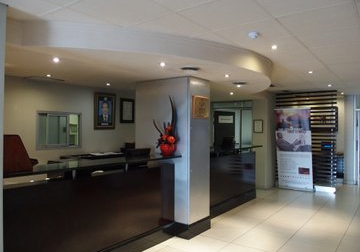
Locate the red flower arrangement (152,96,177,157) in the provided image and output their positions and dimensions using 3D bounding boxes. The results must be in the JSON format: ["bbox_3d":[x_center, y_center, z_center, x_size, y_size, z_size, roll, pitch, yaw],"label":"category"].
[{"bbox_3d":[-0.219,0.001,4.190,0.250,0.870,0.310,-1,-1,37],"label":"red flower arrangement"}]

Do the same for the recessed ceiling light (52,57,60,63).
[{"bbox_3d":[-1.349,-0.715,3.180,0.090,0.030,0.090,-1,-1,37],"label":"recessed ceiling light"}]

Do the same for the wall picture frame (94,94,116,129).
[{"bbox_3d":[-1.383,-0.269,5.460,0.035,0.685,0.505,-1,-1,37],"label":"wall picture frame"}]

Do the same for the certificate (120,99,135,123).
[{"bbox_3d":[-1.046,-0.302,5.915,0.030,0.495,0.395,-1,-1,37],"label":"certificate"}]

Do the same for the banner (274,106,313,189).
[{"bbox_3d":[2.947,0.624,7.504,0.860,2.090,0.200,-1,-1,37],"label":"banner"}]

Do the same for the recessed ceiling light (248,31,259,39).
[{"bbox_3d":[0.720,-0.889,2.853,0.105,0.050,0.105,0,-1,0],"label":"recessed ceiling light"}]

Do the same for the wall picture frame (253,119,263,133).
[{"bbox_3d":[2.091,0.018,7.773,0.260,0.340,0.025,-1,-1,37],"label":"wall picture frame"}]

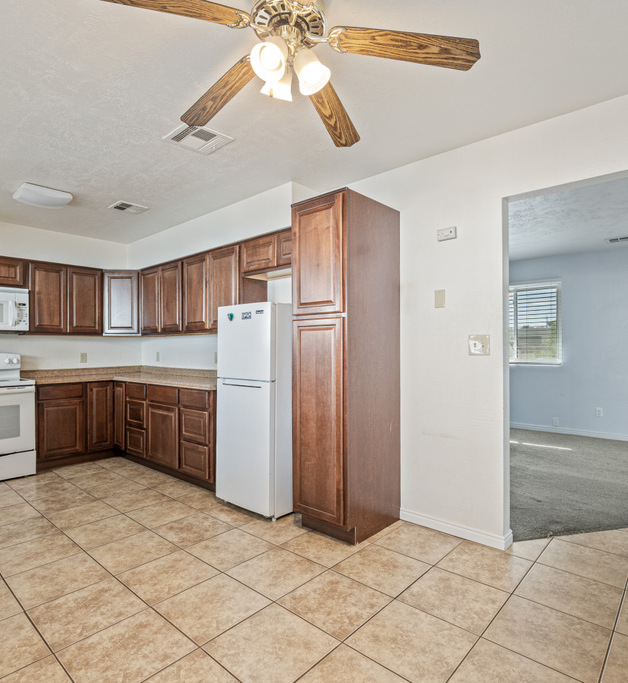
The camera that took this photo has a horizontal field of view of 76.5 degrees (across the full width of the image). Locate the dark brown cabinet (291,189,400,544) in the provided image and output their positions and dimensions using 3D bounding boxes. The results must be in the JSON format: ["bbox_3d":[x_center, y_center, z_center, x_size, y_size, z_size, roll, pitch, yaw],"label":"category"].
[{"bbox_3d":[0.226,0.163,2.774,0.472,2.175,0.620,-2,-2,41],"label":"dark brown cabinet"}]

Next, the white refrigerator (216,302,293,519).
[{"bbox_3d":[-0.327,0.500,3.210,0.629,1.527,0.627,-2,-2,41],"label":"white refrigerator"}]

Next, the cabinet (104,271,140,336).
[{"bbox_3d":[-2.265,-0.450,4.848,0.457,0.797,0.341,0,-1,-3],"label":"cabinet"}]

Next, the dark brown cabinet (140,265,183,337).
[{"bbox_3d":[-1.582,-0.458,4.529,0.877,0.797,0.333,-1,-1,41],"label":"dark brown cabinet"}]

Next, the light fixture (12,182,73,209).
[{"bbox_3d":[-2.187,-1.156,3.221,0.355,0.076,0.338,-1,-1,42],"label":"light fixture"}]

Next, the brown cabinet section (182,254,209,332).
[{"bbox_3d":[-1.086,-0.458,4.081,0.461,0.758,0.315,-2,-3,41],"label":"brown cabinet section"}]

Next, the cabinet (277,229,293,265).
[{"bbox_3d":[-0.035,-0.750,3.214,0.465,0.312,0.330,-2,-2,41],"label":"cabinet"}]

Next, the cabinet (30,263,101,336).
[{"bbox_3d":[-2.895,-0.459,4.600,0.330,0.796,0.755,-2,-2,41],"label":"cabinet"}]

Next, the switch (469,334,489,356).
[{"bbox_3d":[1.047,0.026,2.526,0.122,0.124,0.012,-1,-1,41],"label":"switch"}]

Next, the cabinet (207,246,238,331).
[{"bbox_3d":[-0.734,-0.473,3.815,0.493,0.797,0.333,-1,-1,41],"label":"cabinet"}]

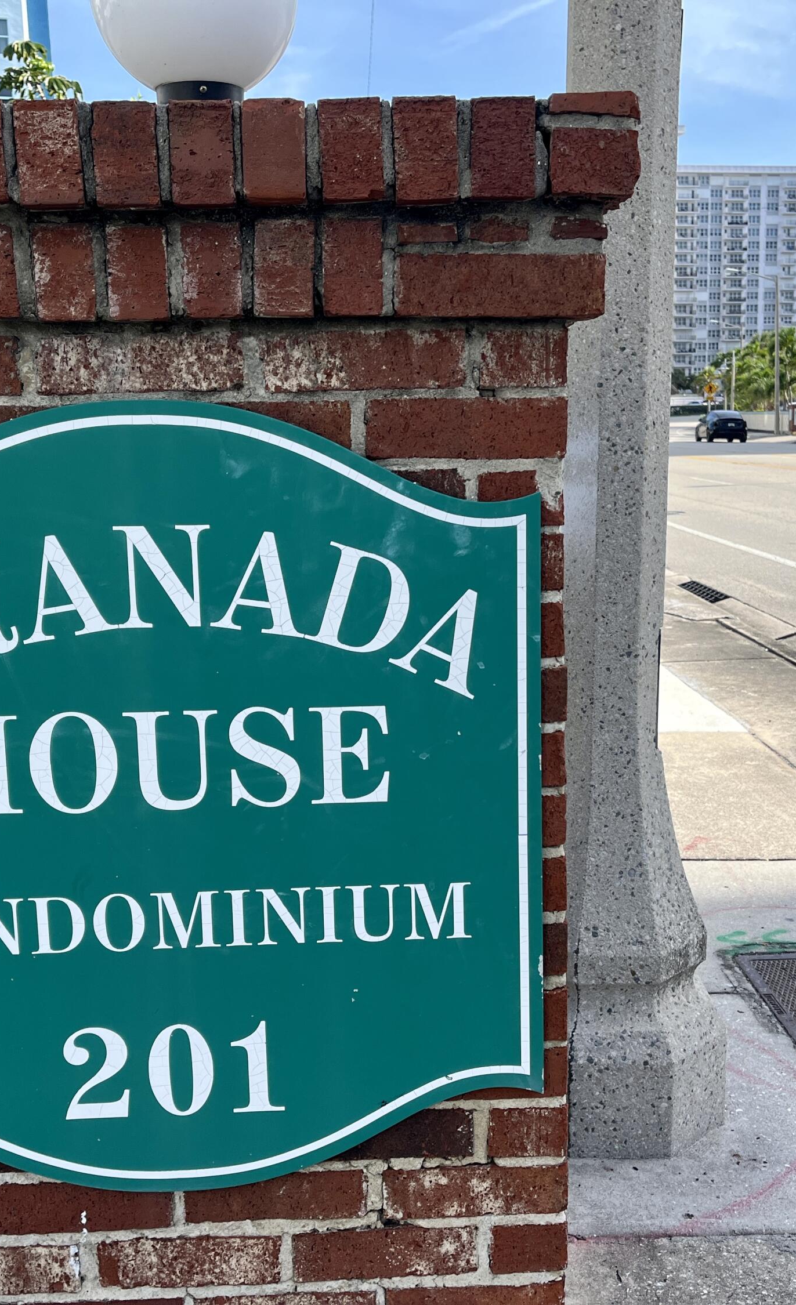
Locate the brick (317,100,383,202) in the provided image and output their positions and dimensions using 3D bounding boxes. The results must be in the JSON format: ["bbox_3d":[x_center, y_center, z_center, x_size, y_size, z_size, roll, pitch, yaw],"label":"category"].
[{"bbox_3d":[-0.045,-0.474,1.286,0.057,0.089,0.195,-2,10,-1],"label":"brick"}]

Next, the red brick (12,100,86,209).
[{"bbox_3d":[-0.318,-0.468,1.279,0.058,0.091,0.195,-2,10,-1],"label":"red brick"}]

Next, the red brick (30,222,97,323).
[{"bbox_3d":[-0.321,-0.379,1.351,0.055,0.087,0.201,-1,10,-1],"label":"red brick"}]

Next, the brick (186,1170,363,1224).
[{"bbox_3d":[-0.136,0.589,1.476,0.190,0.056,0.092,-2,9,-1],"label":"brick"}]

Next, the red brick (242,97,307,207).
[{"bbox_3d":[-0.116,-0.481,1.309,0.057,0.088,0.201,-1,10,-1],"label":"red brick"}]

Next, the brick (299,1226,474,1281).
[{"bbox_3d":[-0.015,0.667,1.510,0.205,0.057,0.091,-1,10,-1],"label":"brick"}]

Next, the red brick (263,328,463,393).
[{"bbox_3d":[-0.035,-0.294,1.333,0.193,0.058,0.092,-2,9,-1],"label":"red brick"}]

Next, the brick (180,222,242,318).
[{"bbox_3d":[-0.179,-0.379,1.339,0.055,0.087,0.198,-2,9,-1],"label":"brick"}]

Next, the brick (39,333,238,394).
[{"bbox_3d":[-0.256,-0.295,1.342,0.200,0.053,0.091,-1,10,-1],"label":"brick"}]

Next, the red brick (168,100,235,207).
[{"bbox_3d":[-0.183,-0.478,1.308,0.058,0.091,0.201,-1,10,-1],"label":"red brick"}]

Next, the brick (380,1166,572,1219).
[{"bbox_3d":[0.086,0.593,1.500,0.202,0.058,0.091,-1,10,-1],"label":"brick"}]

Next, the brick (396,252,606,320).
[{"bbox_3d":[0.099,-0.362,1.308,0.202,0.057,0.091,-1,10,-1],"label":"brick"}]

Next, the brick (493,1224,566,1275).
[{"bbox_3d":[0.144,0.644,1.542,0.084,0.057,0.195,-2,10,-1],"label":"brick"}]

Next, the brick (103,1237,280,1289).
[{"bbox_3d":[-0.230,0.665,1.488,0.202,0.057,0.095,-2,9,-2],"label":"brick"}]

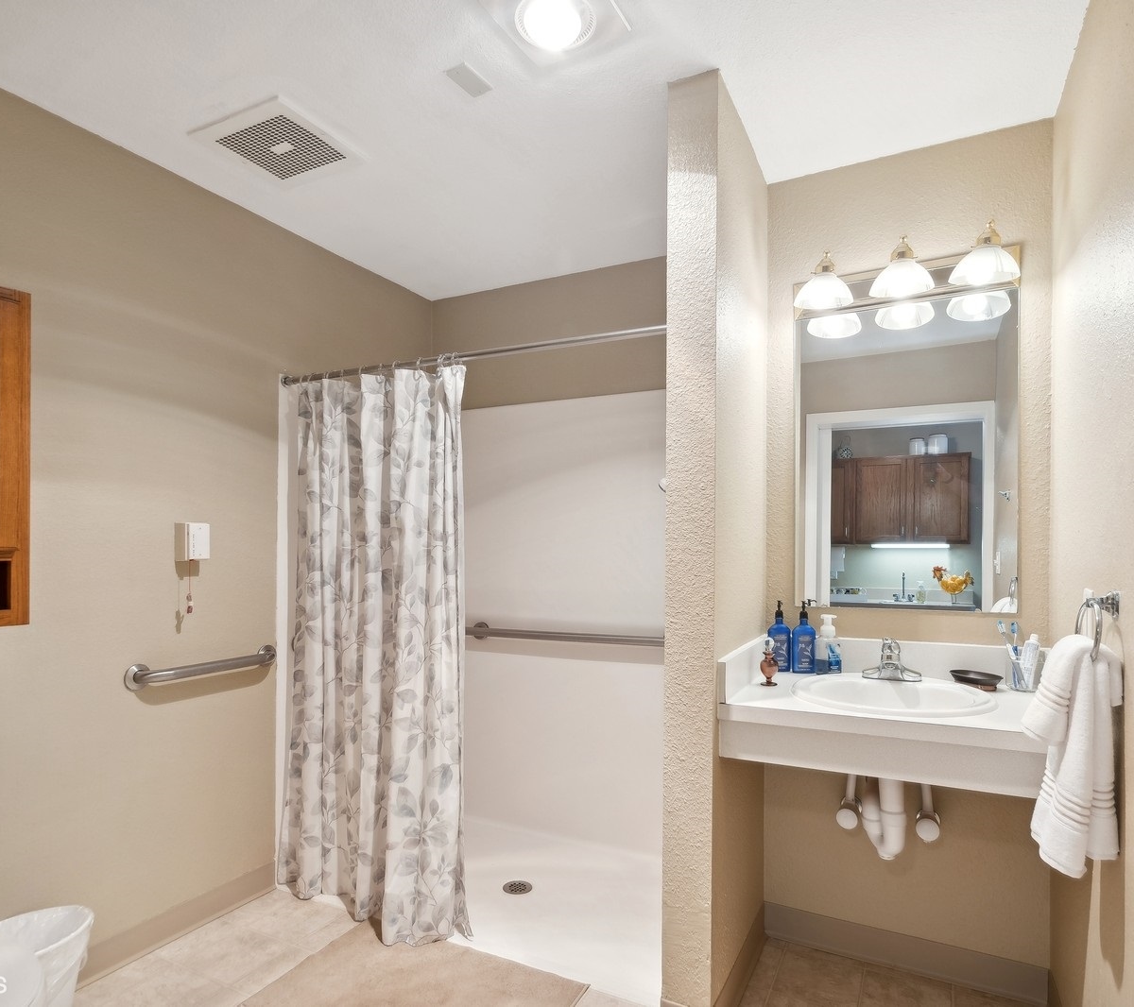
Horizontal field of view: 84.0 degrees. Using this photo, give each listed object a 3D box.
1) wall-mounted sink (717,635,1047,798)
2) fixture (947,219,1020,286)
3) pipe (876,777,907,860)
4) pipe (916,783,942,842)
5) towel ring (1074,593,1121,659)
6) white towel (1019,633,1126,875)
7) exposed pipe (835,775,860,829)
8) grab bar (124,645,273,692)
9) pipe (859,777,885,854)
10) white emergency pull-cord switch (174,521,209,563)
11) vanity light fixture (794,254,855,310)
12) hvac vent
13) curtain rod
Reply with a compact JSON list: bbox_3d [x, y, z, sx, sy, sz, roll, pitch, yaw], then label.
[{"bbox_3d":[0.838,0.511,1.635,0.750,0.235,0.540,-1,-3,26],"label":"wall-mounted sink"},{"bbox_3d":[1.128,-0.679,1.689,0.165,0.158,0.165,0,-1,26],"label":"fixture"},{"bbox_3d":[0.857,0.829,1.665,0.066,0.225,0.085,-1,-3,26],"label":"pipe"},{"bbox_3d":[1.028,0.877,1.790,0.062,0.180,0.085,-1,-3,26],"label":"pipe"},{"bbox_3d":[1.013,0.248,1.210,0.068,0.150,0.140,-1,-3,28],"label":"towel ring"},{"bbox_3d":[0.951,0.469,1.190,0.120,0.425,0.170,-1,-3,28],"label":"white towel"},{"bbox_3d":[0.835,0.888,1.868,0.065,0.155,0.105,0,-1,26],"label":"exposed pipe"},{"bbox_3d":[-1.158,0.530,2.040,0.080,0.080,0.495,-1,-3,29],"label":"grab bar"},{"bbox_3d":[0.838,0.849,1.722,0.062,0.200,0.085,0,-1,26],"label":"pipe"},{"bbox_3d":[-1.203,0.124,2.025,0.057,0.116,0.075,-1,-2,29],"label":"white emergency pull-cord switch"},{"bbox_3d":[0.766,-0.666,1.865,0.165,0.158,0.165,0,-1,26],"label":"vanity light fixture"},{"bbox_3d":[-0.851,-1.055,1.897,0.375,0.022,0.345,0,-1,26],"label":"hvac vent"},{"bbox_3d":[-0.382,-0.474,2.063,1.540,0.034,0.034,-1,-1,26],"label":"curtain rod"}]

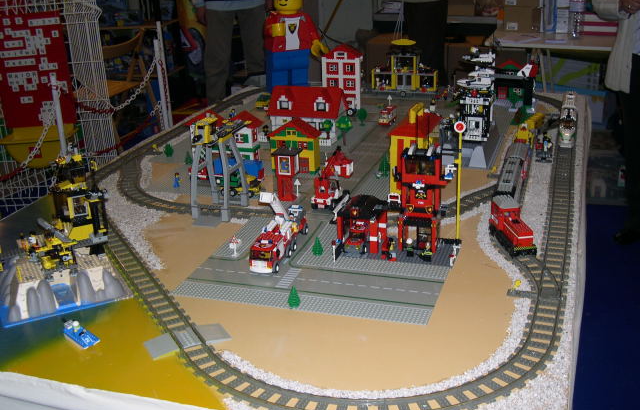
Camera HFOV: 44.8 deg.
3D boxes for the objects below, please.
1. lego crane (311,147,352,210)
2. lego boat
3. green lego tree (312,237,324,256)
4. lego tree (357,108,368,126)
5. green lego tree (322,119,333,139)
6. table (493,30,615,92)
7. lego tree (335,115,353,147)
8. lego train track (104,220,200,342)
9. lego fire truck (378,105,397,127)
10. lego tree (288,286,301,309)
[{"bbox_3d":[0.026,-0.071,2.018,0.054,0.110,0.158,4,21,18],"label":"lego crane"},{"bbox_3d":[-0.419,0.225,1.362,0.034,0.037,0.083,-20,26,-40],"label":"lego boat"},{"bbox_3d":[-0.005,0.089,1.688,0.022,0.039,0.022,4,21,18],"label":"green lego tree"},{"bbox_3d":[0.152,-0.312,2.746,0.035,0.057,0.035,4,21,18],"label":"lego tree"},{"bbox_3d":[0.028,-0.245,2.553,0.037,0.072,0.037,4,21,18],"label":"green lego tree"},{"bbox_3d":[1.657,-0.613,4.546,1.300,0.730,0.780,4,21,18],"label":"table"},{"bbox_3d":[0.076,-0.240,2.500,0.054,0.095,0.054,-2,20,1],"label":"lego tree"},{"bbox_3d":[-0.381,0.141,1.627,0.064,0.011,0.635,-12,22,-25],"label":"lego train track"},{"bbox_3d":[0.242,-0.321,2.768,0.042,0.052,0.096,4,21,18],"label":"lego fire truck"},{"bbox_3d":[-0.049,0.171,1.458,0.022,0.044,0.022,-2,20,1],"label":"lego tree"}]

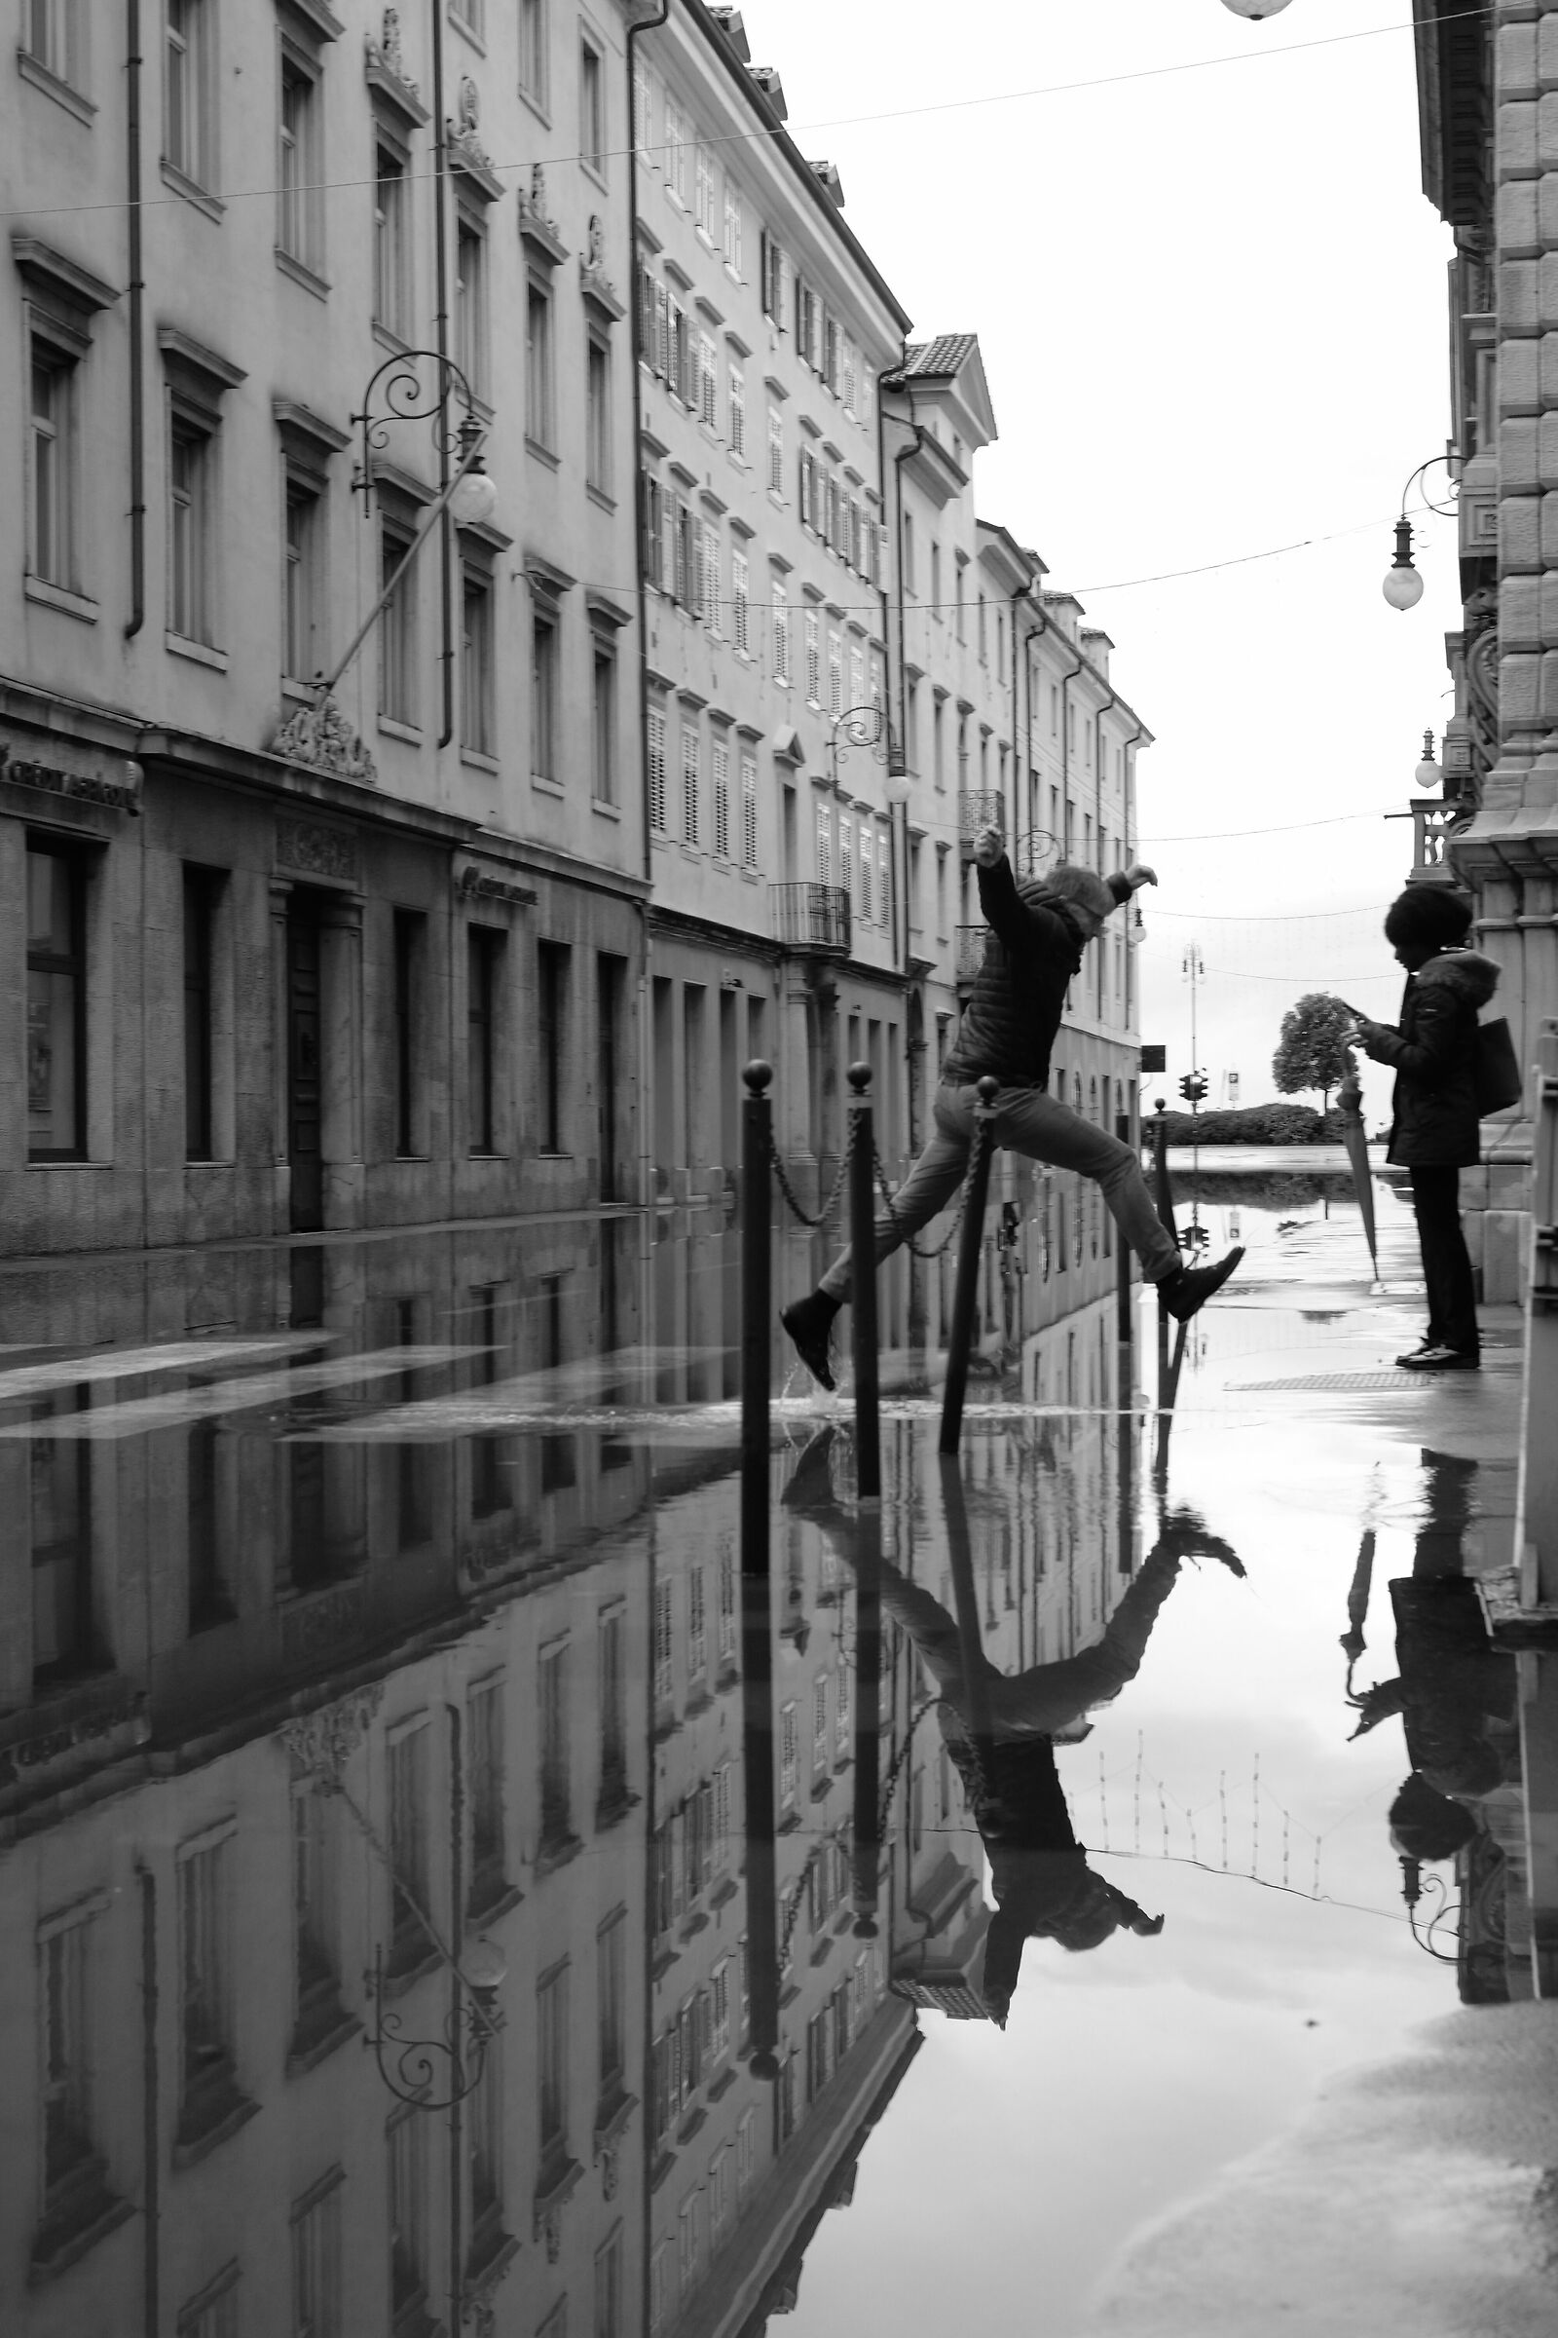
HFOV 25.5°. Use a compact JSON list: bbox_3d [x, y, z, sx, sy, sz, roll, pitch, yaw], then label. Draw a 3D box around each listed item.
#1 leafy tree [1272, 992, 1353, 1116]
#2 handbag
[{"bbox_3d":[18.726,-3.599,120.000,3.000,5.200,3.000,0,1,0],"label":"leafy tree"},{"bbox_3d":[2.521,-0.362,12.500,0.320,0.310,0.130,-16,0,10],"label":"handbag"}]

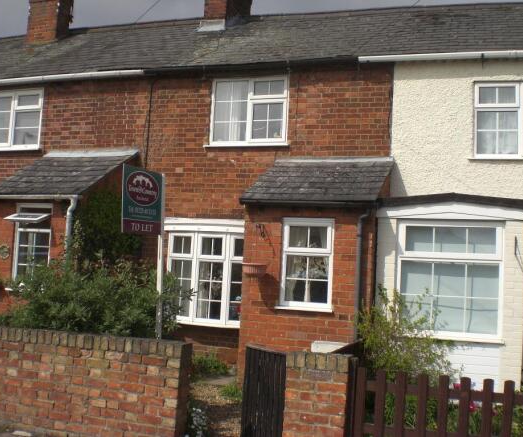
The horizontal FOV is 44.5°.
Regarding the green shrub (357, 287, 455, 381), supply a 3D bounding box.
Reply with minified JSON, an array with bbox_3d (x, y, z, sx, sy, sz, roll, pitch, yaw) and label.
[{"bbox_3d":[1.398,1.316,6.177,0.916,1.268,0.800,1,-4,17],"label":"green shrub"}]

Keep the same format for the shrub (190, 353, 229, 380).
[{"bbox_3d":[-0.686,1.878,8.224,0.480,0.290,0.400,1,-5,18],"label":"shrub"}]

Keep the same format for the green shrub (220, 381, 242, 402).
[{"bbox_3d":[-0.297,1.865,6.996,0.286,0.210,0.260,1,-4,17],"label":"green shrub"}]

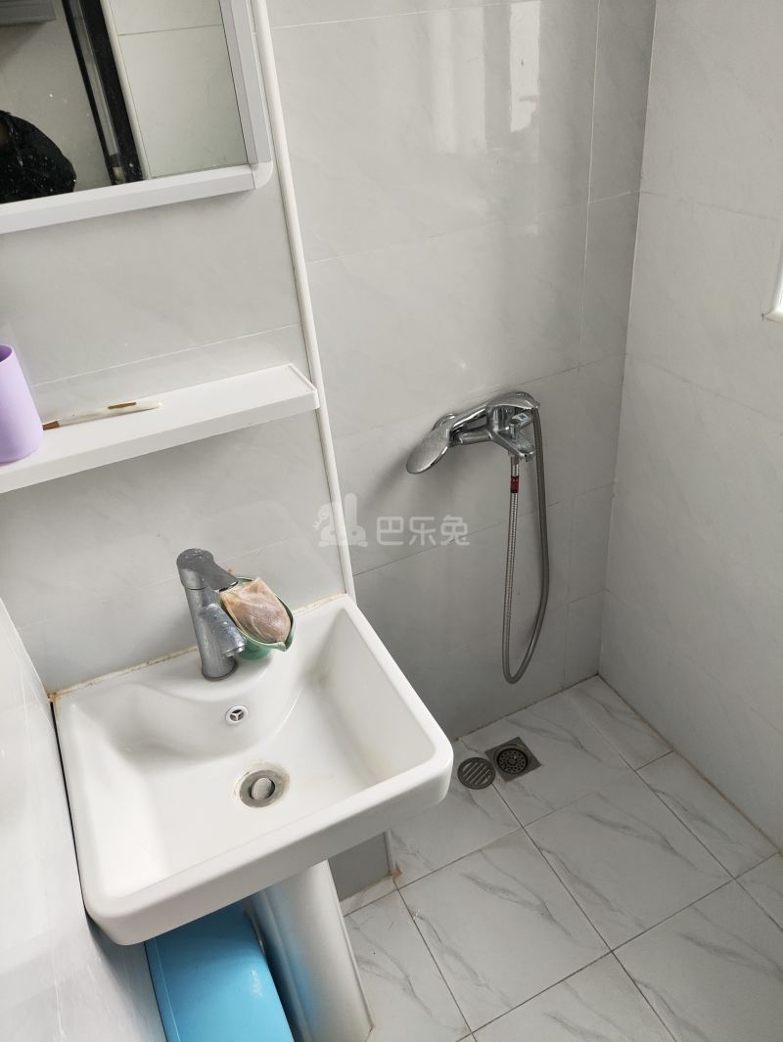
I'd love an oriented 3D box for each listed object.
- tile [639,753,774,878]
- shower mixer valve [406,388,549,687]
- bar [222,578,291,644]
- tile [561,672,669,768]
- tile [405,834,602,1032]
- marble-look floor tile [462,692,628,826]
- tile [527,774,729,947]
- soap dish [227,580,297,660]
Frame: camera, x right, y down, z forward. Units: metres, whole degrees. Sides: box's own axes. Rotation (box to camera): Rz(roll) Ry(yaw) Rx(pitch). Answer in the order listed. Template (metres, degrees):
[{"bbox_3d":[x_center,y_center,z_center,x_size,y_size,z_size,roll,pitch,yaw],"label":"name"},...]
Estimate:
[{"bbox_3d":[0.680,0.636,1.586,0.120,0.010,0.300,-18,35,-17],"label":"tile"},{"bbox_3d":[0.180,0.071,1.427,0.300,0.710,0.180,-18,34,-18],"label":"shower mixer valve"},{"bbox_3d":[-0.180,0.130,0.991,0.064,0.026,0.096,-34,79,-35],"label":"bar"},{"bbox_3d":[0.561,0.502,1.812,0.120,0.010,0.277,-18,35,-17],"label":"tile"},{"bbox_3d":[0.218,0.790,1.434,0.300,0.010,0.300,-18,35,-17],"label":"tile"},{"bbox_3d":[0.371,0.565,1.749,0.300,0.010,0.277,-18,35,-17],"label":"marble-look floor tile"},{"bbox_3d":[0.490,0.700,1.523,0.300,0.010,0.300,-18,35,-17],"label":"tile"},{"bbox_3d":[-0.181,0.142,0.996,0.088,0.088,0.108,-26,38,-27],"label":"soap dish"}]

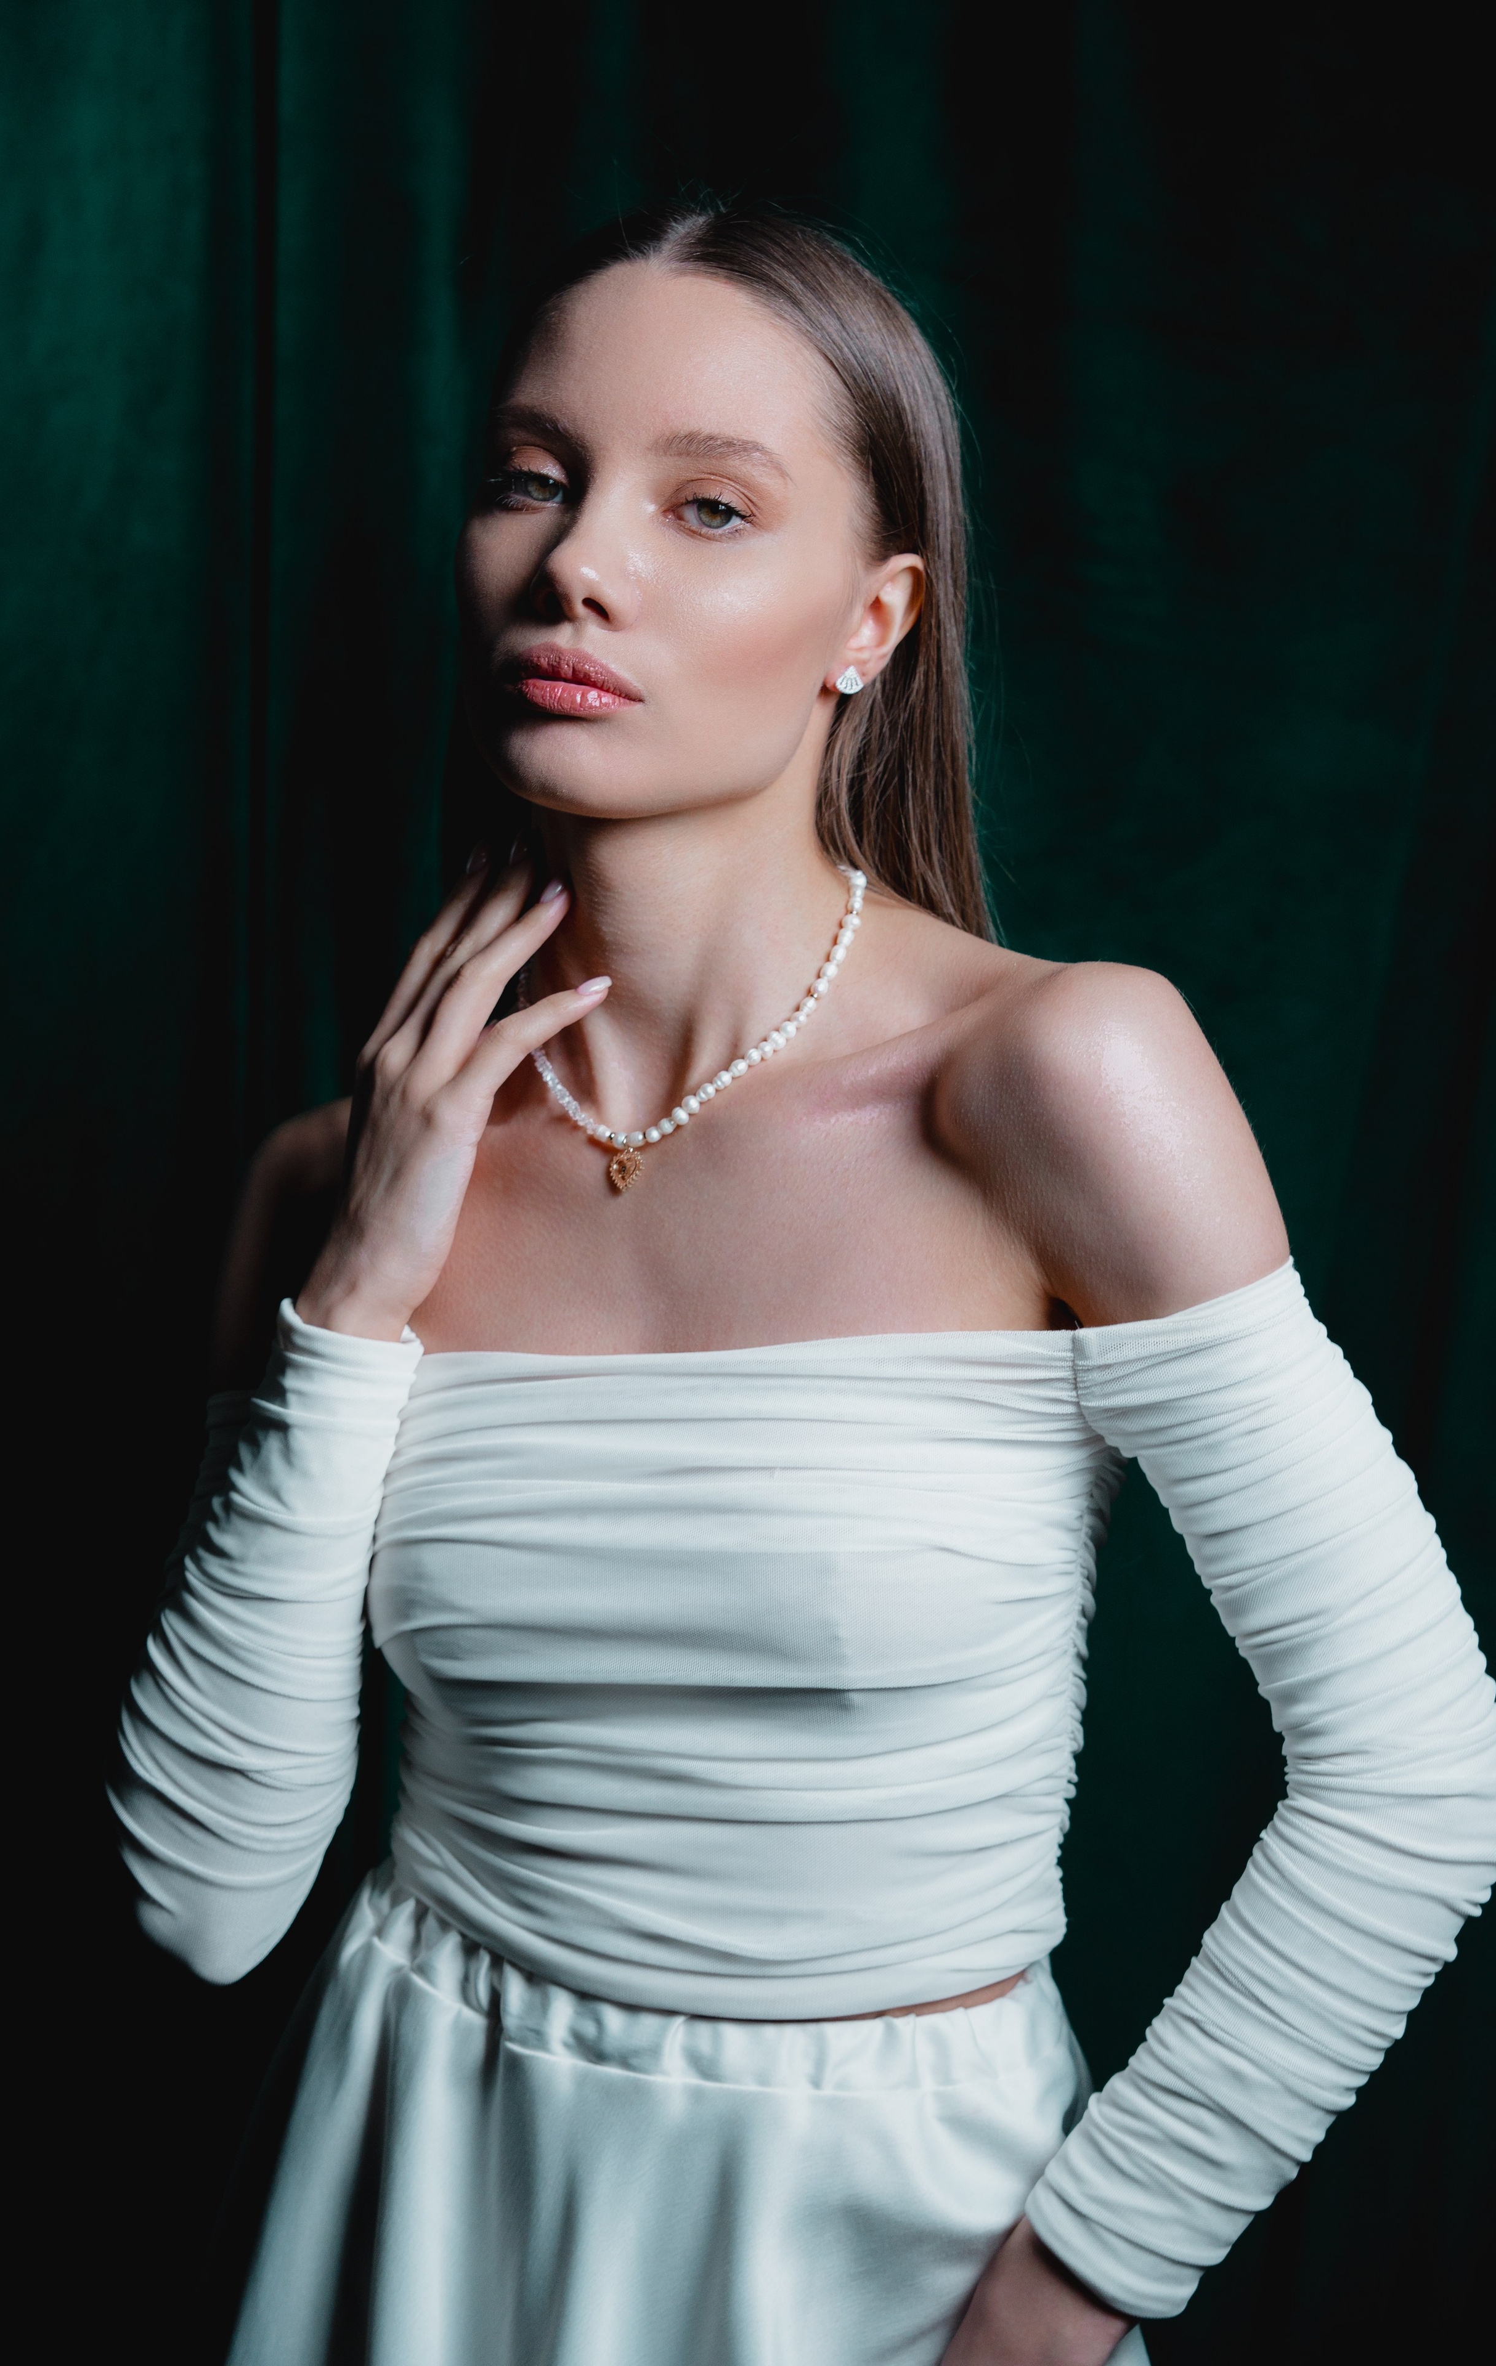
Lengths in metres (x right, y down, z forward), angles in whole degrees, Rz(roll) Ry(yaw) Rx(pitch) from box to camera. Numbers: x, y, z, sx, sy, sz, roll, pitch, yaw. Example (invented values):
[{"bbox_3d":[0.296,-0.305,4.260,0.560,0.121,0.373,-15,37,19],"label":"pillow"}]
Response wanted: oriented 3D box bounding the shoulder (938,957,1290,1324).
[{"bbox_3d":[0.126,-0.014,1.300,0.120,0.125,0.120,1,2,26],"label":"shoulder"}]

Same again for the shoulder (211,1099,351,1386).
[{"bbox_3d":[-0.171,0.022,1.430,0.095,0.115,0.110,1,2,28],"label":"shoulder"}]

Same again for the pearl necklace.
[{"bbox_3d":[-0.019,-0.055,1.360,0.125,0.120,0.120,1,2,27],"label":"pearl necklace"}]

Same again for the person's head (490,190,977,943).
[{"bbox_3d":[-0.006,-0.222,1.385,0.175,0.250,0.215,8,1,25],"label":"person's head"}]

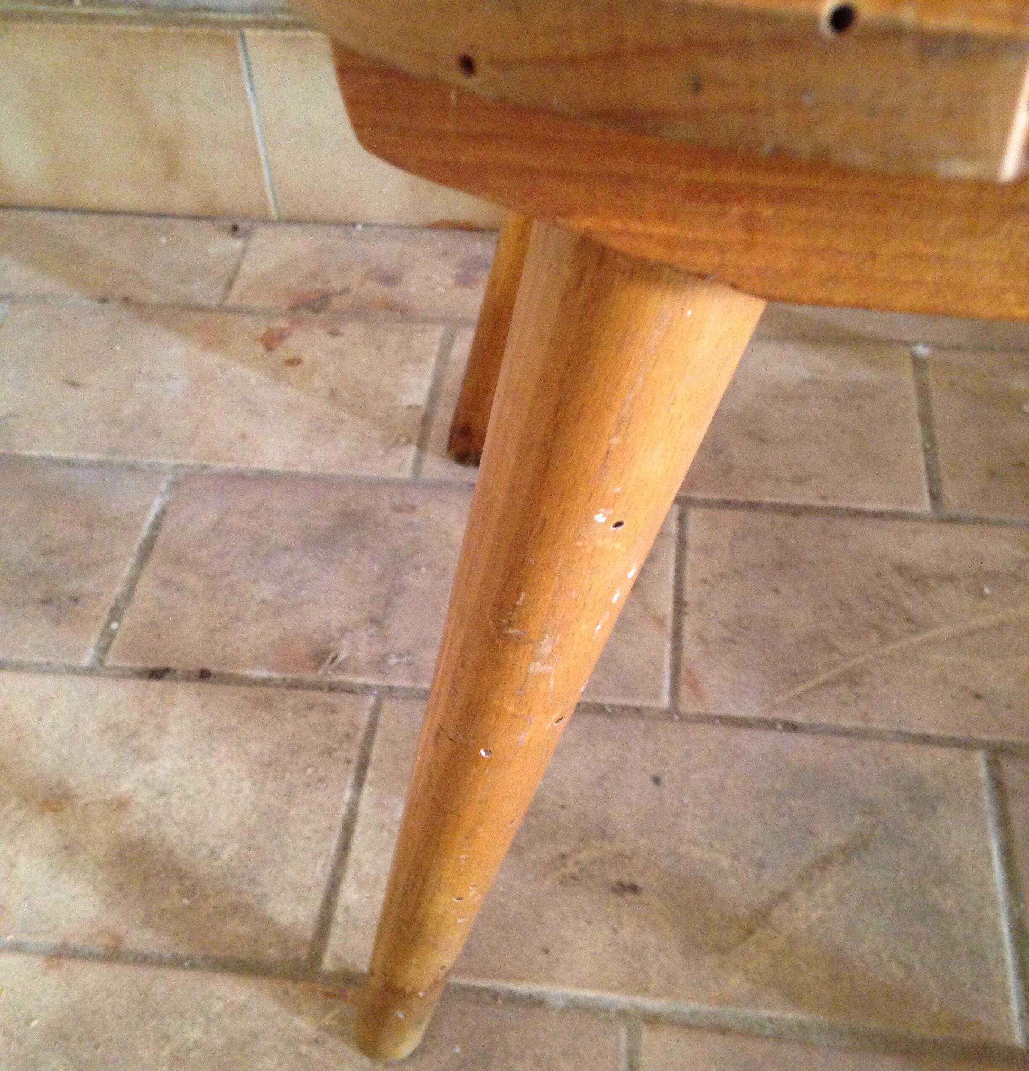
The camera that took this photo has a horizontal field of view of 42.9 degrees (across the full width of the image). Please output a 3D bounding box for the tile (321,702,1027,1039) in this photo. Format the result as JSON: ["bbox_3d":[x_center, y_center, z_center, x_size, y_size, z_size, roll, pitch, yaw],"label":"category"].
[{"bbox_3d":[0.051,0.109,0.431,0.208,0.014,0.100,4,49,6],"label":"tile"}]

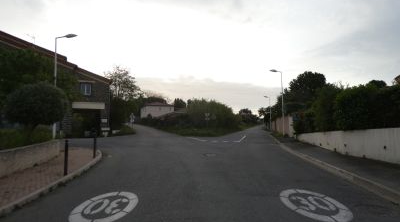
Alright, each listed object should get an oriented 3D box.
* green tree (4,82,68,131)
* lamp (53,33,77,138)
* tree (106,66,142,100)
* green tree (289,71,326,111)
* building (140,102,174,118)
[{"bbox_3d":[-7.465,0.023,12.700,2.950,2.750,2.900,0,-2,0],"label":"green tree"},{"bbox_3d":[-8.634,-1.380,17.800,1.550,7.100,0.350,0,-2,0],"label":"lamp"},{"bbox_3d":[-11.311,-1.996,41.000,5.800,9.500,5.800,0,-2,0],"label":"tree"},{"bbox_3d":[14.021,-1.168,36.000,5.300,7.900,5.300,0,-2,0],"label":"green tree"},{"bbox_3d":[-13.181,0.310,86.000,9.500,6.600,7.500,1,-2,-18],"label":"building"}]

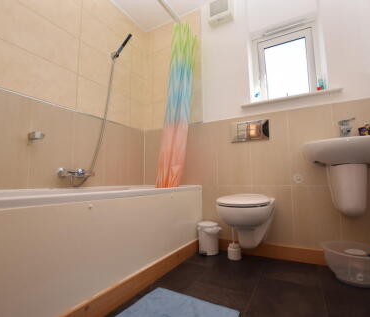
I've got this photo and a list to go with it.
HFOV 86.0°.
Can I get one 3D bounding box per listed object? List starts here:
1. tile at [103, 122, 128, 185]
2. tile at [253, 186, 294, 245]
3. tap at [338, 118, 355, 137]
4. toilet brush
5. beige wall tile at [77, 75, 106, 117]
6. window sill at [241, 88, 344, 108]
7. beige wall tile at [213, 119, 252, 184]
[{"bbox_3d":[-0.665,-0.038,1.930,0.012,0.605,0.285,-4,-7,30],"label":"tile"},{"bbox_3d":[0.691,0.450,1.569,0.290,0.455,0.012,-4,-7,30],"label":"tile"},{"bbox_3d":[1.034,-0.183,1.262,0.055,0.160,0.135,-4,-7,30],"label":"tap"},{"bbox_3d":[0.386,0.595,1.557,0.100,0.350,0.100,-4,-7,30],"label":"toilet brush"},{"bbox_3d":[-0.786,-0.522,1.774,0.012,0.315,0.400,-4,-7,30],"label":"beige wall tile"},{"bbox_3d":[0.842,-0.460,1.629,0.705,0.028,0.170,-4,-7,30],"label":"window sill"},{"bbox_3d":[0.435,-0.060,1.767,0.298,0.610,0.012,-4,-7,30],"label":"beige wall tile"}]

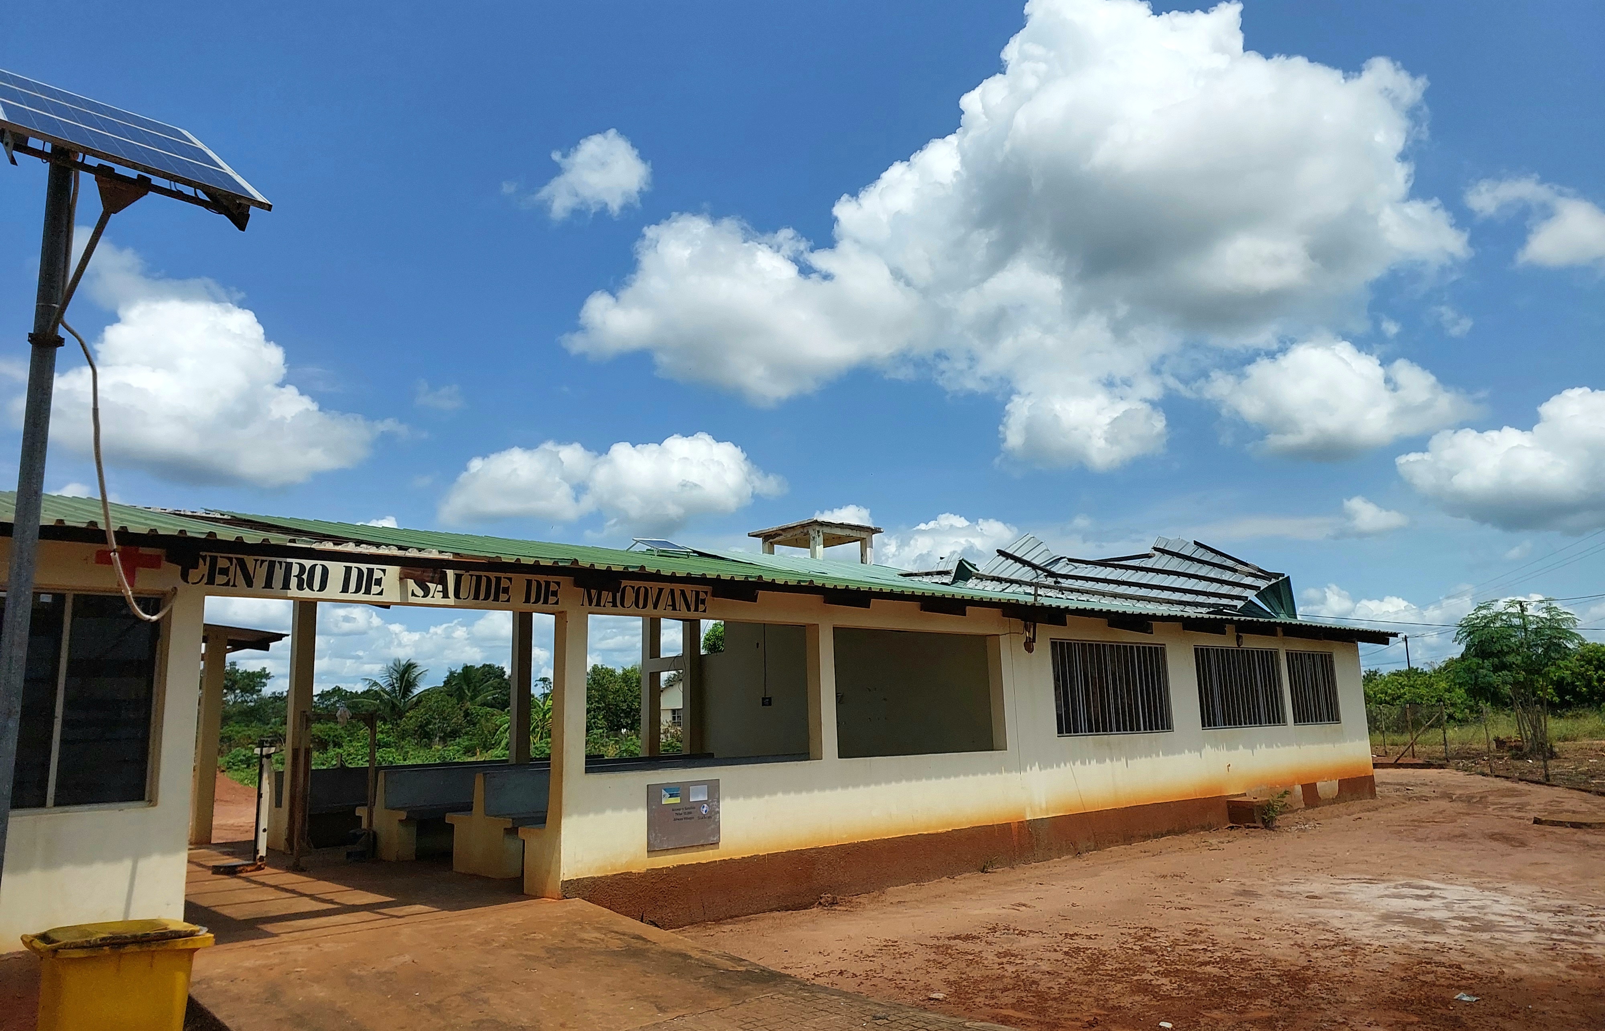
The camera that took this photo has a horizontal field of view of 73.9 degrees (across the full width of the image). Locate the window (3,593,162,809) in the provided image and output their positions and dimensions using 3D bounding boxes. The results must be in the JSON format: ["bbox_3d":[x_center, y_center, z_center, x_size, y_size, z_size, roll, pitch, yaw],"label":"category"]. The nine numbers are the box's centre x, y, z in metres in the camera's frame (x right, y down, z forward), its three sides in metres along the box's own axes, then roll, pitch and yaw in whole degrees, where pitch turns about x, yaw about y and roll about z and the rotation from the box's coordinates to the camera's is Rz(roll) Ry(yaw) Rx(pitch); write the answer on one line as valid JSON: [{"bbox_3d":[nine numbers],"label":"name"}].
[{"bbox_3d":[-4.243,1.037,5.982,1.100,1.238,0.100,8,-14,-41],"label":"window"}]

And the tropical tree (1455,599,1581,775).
[{"bbox_3d":[17.440,4.005,26.000,3.000,3.900,3.000,8,-14,-41],"label":"tropical tree"}]

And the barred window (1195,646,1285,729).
[{"bbox_3d":[6.124,2.411,14.917,2.443,1.099,0.100,8,-14,-41],"label":"barred window"}]

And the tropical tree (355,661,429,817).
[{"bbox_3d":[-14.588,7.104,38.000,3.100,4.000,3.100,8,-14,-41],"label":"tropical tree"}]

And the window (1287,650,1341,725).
[{"bbox_3d":[7.835,2.647,16.394,1.631,1.099,0.100,8,-14,-41],"label":"window"}]

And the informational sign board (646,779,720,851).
[{"bbox_3d":[-0.933,2.399,8.543,0.700,0.505,0.030,8,-14,-41],"label":"informational sign board"}]

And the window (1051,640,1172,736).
[{"bbox_3d":[3.746,2.082,12.864,2.468,1.099,0.100,8,-14,-41],"label":"window"}]

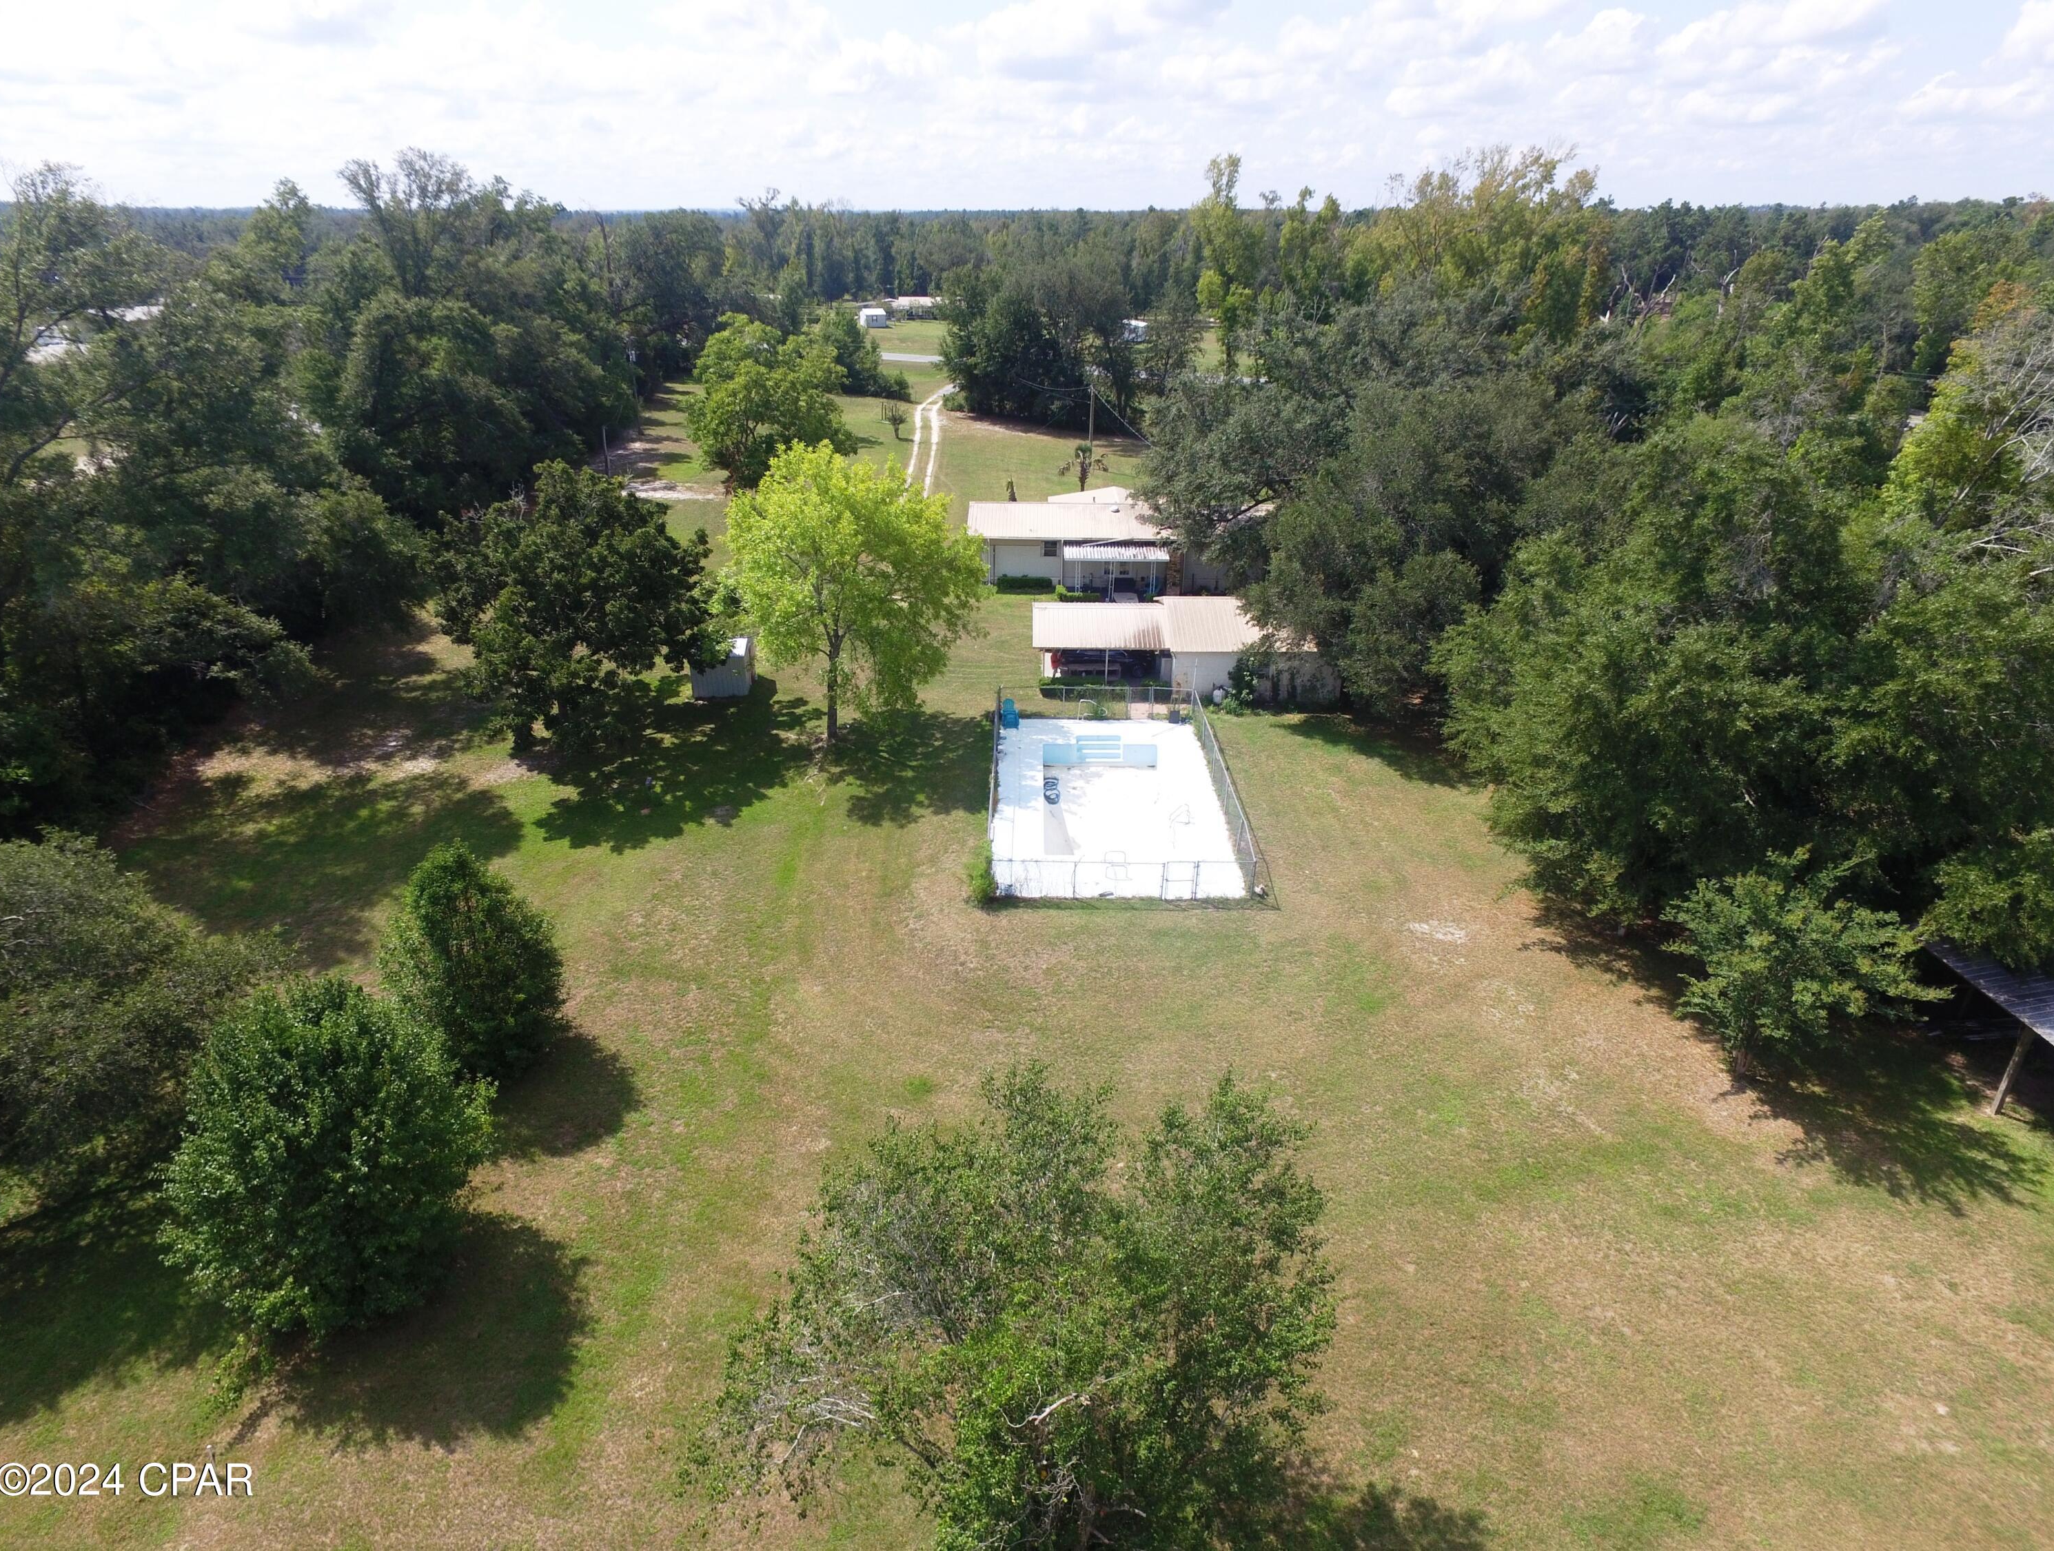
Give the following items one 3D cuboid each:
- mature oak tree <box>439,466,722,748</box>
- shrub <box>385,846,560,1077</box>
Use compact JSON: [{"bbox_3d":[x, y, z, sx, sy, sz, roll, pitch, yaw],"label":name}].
[{"bbox_3d":[-18.200,-6.724,48.622,10.500,11.800,10.500,0,25,0],"label":"mature oak tree"},{"bbox_3d":[-14.300,4.775,30.836,4.400,6.300,4.400,0,25,0],"label":"shrub"}]

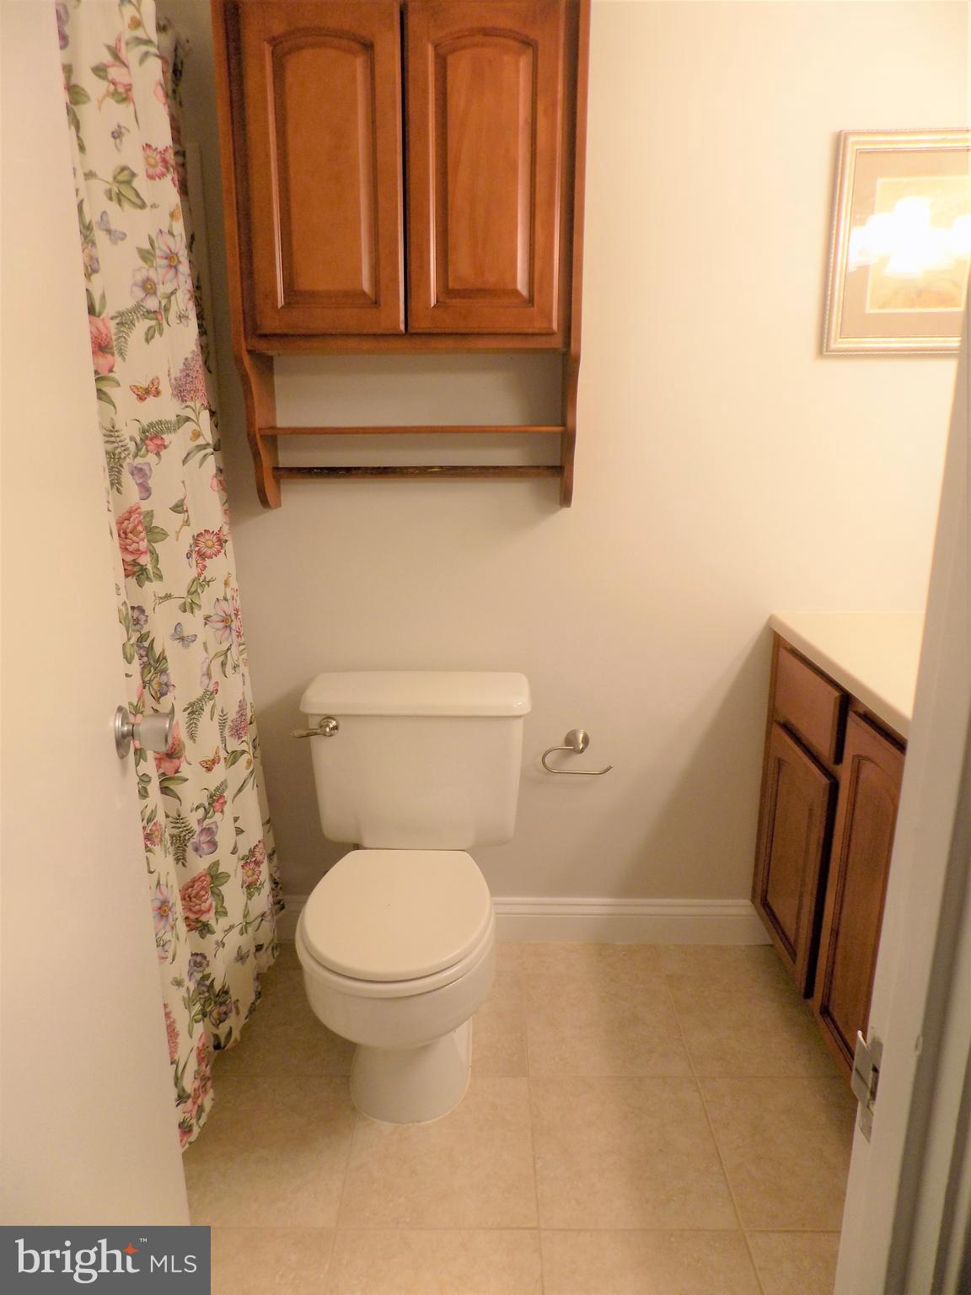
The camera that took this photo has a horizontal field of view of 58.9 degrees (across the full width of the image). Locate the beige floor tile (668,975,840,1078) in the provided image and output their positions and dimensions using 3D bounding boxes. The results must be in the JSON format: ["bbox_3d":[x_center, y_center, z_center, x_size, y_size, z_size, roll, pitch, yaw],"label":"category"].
[{"bbox_3d":[0.578,0.809,1.856,0.326,0.010,0.329,0,15,0],"label":"beige floor tile"}]

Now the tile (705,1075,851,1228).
[{"bbox_3d":[0.577,0.895,1.538,0.326,0.010,0.329,0,15,0],"label":"tile"}]

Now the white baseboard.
[{"bbox_3d":[0.085,0.669,2.118,1.244,0.122,0.015,0,15,0],"label":"white baseboard"}]

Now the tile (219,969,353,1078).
[{"bbox_3d":[-0.401,0.807,1.858,0.326,0.010,0.329,0,15,0],"label":"tile"}]

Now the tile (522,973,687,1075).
[{"bbox_3d":[0.252,0.808,1.856,0.326,0.010,0.329,0,15,0],"label":"tile"}]

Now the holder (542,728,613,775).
[{"bbox_3d":[0.210,0.241,1.976,0.162,0.092,0.062,0,15,0],"label":"holder"}]

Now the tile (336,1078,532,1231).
[{"bbox_3d":[-0.075,0.893,1.540,0.326,0.010,0.329,0,15,0],"label":"tile"}]

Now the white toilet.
[{"bbox_3d":[-0.145,0.481,1.695,0.473,0.705,0.695,0,15,0],"label":"white toilet"}]

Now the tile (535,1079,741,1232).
[{"bbox_3d":[0.251,0.894,1.539,0.326,0.010,0.329,0,15,0],"label":"tile"}]

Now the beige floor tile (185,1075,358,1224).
[{"bbox_3d":[-0.402,0.892,1.540,0.326,0.010,0.329,0,15,0],"label":"beige floor tile"}]

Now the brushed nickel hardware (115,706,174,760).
[{"bbox_3d":[-0.419,0.102,1.054,0.063,0.066,0.066,-2,15,-8],"label":"brushed nickel hardware"}]

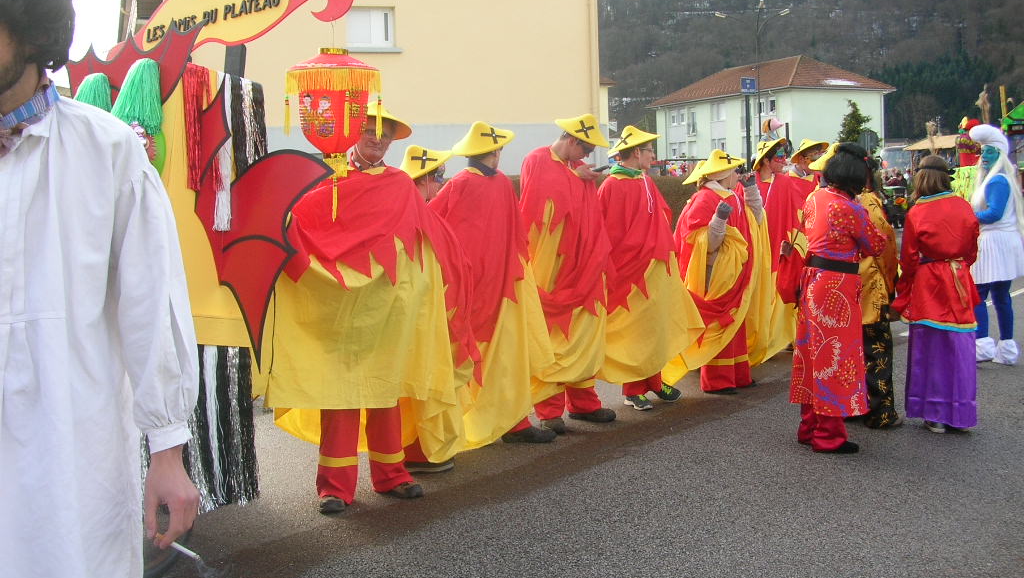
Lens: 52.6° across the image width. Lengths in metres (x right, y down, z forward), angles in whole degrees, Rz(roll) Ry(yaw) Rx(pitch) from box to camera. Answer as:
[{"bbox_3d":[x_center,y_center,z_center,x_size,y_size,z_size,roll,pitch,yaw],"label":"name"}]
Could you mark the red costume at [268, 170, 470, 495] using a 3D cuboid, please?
[{"bbox_3d":[-0.670,0.193,4.770,0.880,1.500,0.600,-3,6,-14],"label":"red costume"}]

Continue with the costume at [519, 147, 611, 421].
[{"bbox_3d":[0.312,-0.039,6.160,0.520,1.610,0.580,2,7,30],"label":"costume"}]

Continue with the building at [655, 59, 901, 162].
[{"bbox_3d":[19.399,-12.819,80.462,9.450,9.337,18.400,-4,6,-24],"label":"building"}]

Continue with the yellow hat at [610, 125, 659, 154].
[{"bbox_3d":[0.759,-0.954,6.520,0.350,0.140,0.350,-20,6,-9],"label":"yellow hat"}]

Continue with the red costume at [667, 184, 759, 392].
[{"bbox_3d":[1.323,-0.023,6.800,0.570,1.360,0.620,2,8,31],"label":"red costume"}]

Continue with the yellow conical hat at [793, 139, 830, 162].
[{"bbox_3d":[2.559,-1.238,8.972,0.360,0.140,0.360,-17,-19,-6],"label":"yellow conical hat"}]

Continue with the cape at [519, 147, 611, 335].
[{"bbox_3d":[0.309,-0.286,6.100,0.520,1.080,0.580,2,7,30],"label":"cape"}]

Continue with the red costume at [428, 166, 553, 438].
[{"bbox_3d":[-0.120,0.096,5.759,0.550,1.470,0.620,-6,7,-36],"label":"red costume"}]

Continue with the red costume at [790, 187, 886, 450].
[{"bbox_3d":[1.719,0.126,5.452,0.520,1.380,0.380,2,7,30],"label":"red costume"}]

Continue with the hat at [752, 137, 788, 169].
[{"bbox_3d":[2.036,-1.139,8.362,0.360,0.140,0.360,-39,-10,-8],"label":"hat"}]

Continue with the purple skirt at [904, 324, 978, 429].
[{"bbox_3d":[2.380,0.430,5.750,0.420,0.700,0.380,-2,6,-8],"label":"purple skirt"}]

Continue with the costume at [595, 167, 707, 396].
[{"bbox_3d":[0.908,-0.023,6.790,0.660,1.450,0.600,-1,6,9],"label":"costume"}]

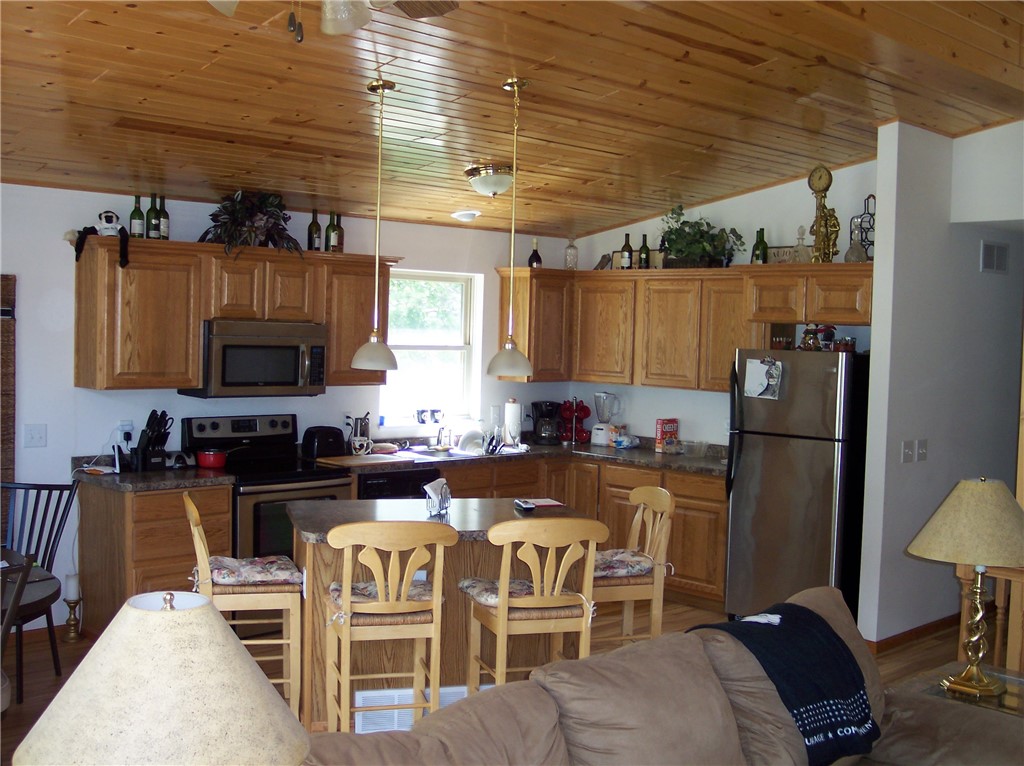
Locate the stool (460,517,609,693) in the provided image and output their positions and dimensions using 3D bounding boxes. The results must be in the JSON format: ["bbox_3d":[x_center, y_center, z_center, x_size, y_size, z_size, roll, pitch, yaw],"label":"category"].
[{"bbox_3d":[0.087,1.030,4.734,0.505,0.995,0.490,1,3,-16],"label":"stool"}]

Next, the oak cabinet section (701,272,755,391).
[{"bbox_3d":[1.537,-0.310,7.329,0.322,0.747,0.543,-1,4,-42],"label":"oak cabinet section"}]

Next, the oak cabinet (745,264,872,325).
[{"bbox_3d":[1.923,-0.519,6.737,0.590,0.340,0.840,-1,4,-43],"label":"oak cabinet"}]

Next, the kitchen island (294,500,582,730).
[{"bbox_3d":[-0.328,1.025,4.991,1.321,0.896,0.864,1,3,-13],"label":"kitchen island"}]

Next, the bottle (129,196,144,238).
[{"bbox_3d":[-2.018,-0.864,6.051,0.075,0.284,0.075,-1,4,-43],"label":"bottle"}]

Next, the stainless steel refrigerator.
[{"bbox_3d":[1.785,0.625,6.536,0.774,1.648,0.715,-1,4,-43],"label":"stainless steel refrigerator"}]

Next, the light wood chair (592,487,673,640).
[{"bbox_3d":[0.438,0.977,5.140,0.457,1.013,0.457,0,3,-19],"label":"light wood chair"}]

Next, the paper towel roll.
[{"bbox_3d":[-0.002,0.291,8.130,0.130,0.330,0.130,1,3,0],"label":"paper towel roll"}]

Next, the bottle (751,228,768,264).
[{"bbox_3d":[1.577,-0.837,7.120,0.075,0.283,0.075,-1,4,-43],"label":"bottle"}]

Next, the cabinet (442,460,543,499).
[{"bbox_3d":[-0.330,0.941,7.628,0.911,0.873,0.630,-1,4,-43],"label":"cabinet"}]

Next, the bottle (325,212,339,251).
[{"bbox_3d":[-1.095,-0.893,6.834,0.076,0.293,0.076,1,3,0],"label":"bottle"}]

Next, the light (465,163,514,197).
[{"bbox_3d":[-0.116,-1.127,6.225,0.288,0.154,0.288,-4,-3,0],"label":"light"}]

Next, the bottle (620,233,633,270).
[{"bbox_3d":[0.822,-0.916,8.029,0.077,0.297,0.077,1,3,0],"label":"bottle"}]

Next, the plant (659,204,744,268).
[{"bbox_3d":[1.264,-0.959,7.572,0.280,0.480,0.670,-1,4,-43],"label":"plant"}]

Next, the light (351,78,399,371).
[{"bbox_3d":[-0.573,-0.666,4.814,0.200,1.225,0.200,1,3,0],"label":"light"}]

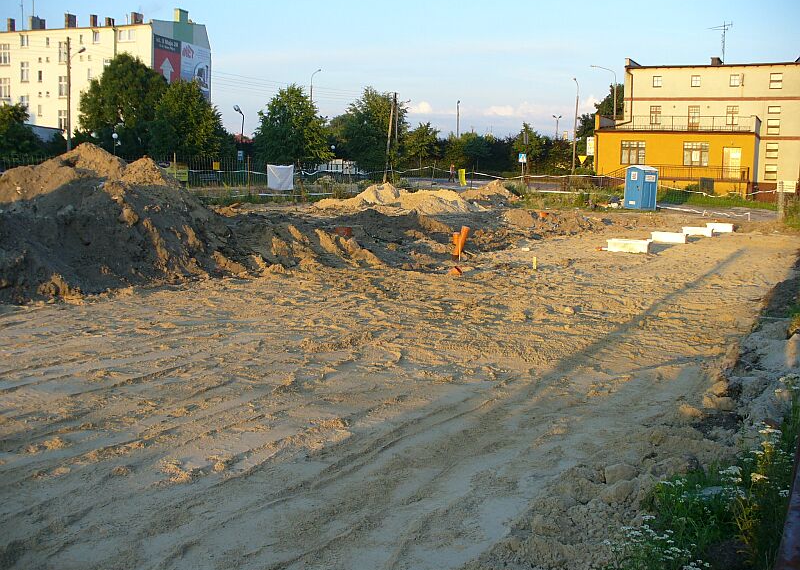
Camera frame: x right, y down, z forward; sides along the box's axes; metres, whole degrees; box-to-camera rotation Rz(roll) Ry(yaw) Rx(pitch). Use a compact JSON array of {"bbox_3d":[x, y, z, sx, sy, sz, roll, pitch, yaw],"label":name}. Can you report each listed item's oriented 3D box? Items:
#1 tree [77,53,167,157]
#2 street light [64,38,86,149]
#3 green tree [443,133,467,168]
[{"bbox_3d":[-25.404,-15.506,78.000,8.200,10.900,8.000,-1,9,-18],"label":"tree"},{"bbox_3d":[-20.681,-11.186,54.421,1.350,8.750,0.330,6,9,32],"label":"street light"},{"bbox_3d":[5.481,-12.711,86.000,2.500,4.900,2.500,2,8,0],"label":"green tree"}]

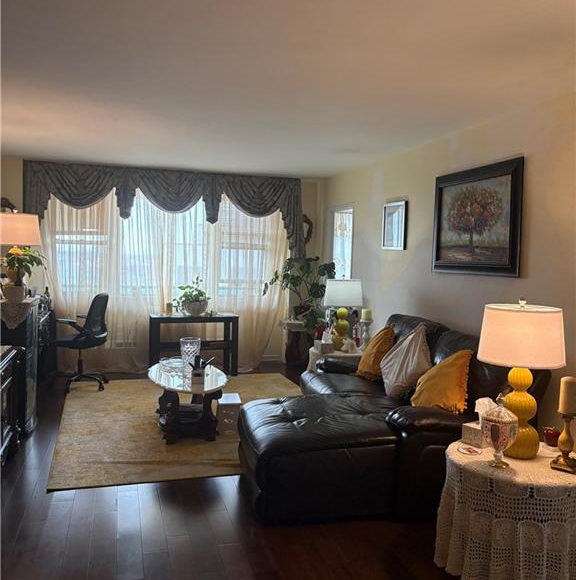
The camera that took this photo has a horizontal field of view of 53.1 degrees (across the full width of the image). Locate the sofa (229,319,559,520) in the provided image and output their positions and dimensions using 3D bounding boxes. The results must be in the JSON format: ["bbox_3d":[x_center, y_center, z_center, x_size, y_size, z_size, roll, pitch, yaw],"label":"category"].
[{"bbox_3d":[0.490,0.759,4.116,1.847,0.969,1.868,1,4,-16],"label":"sofa"}]

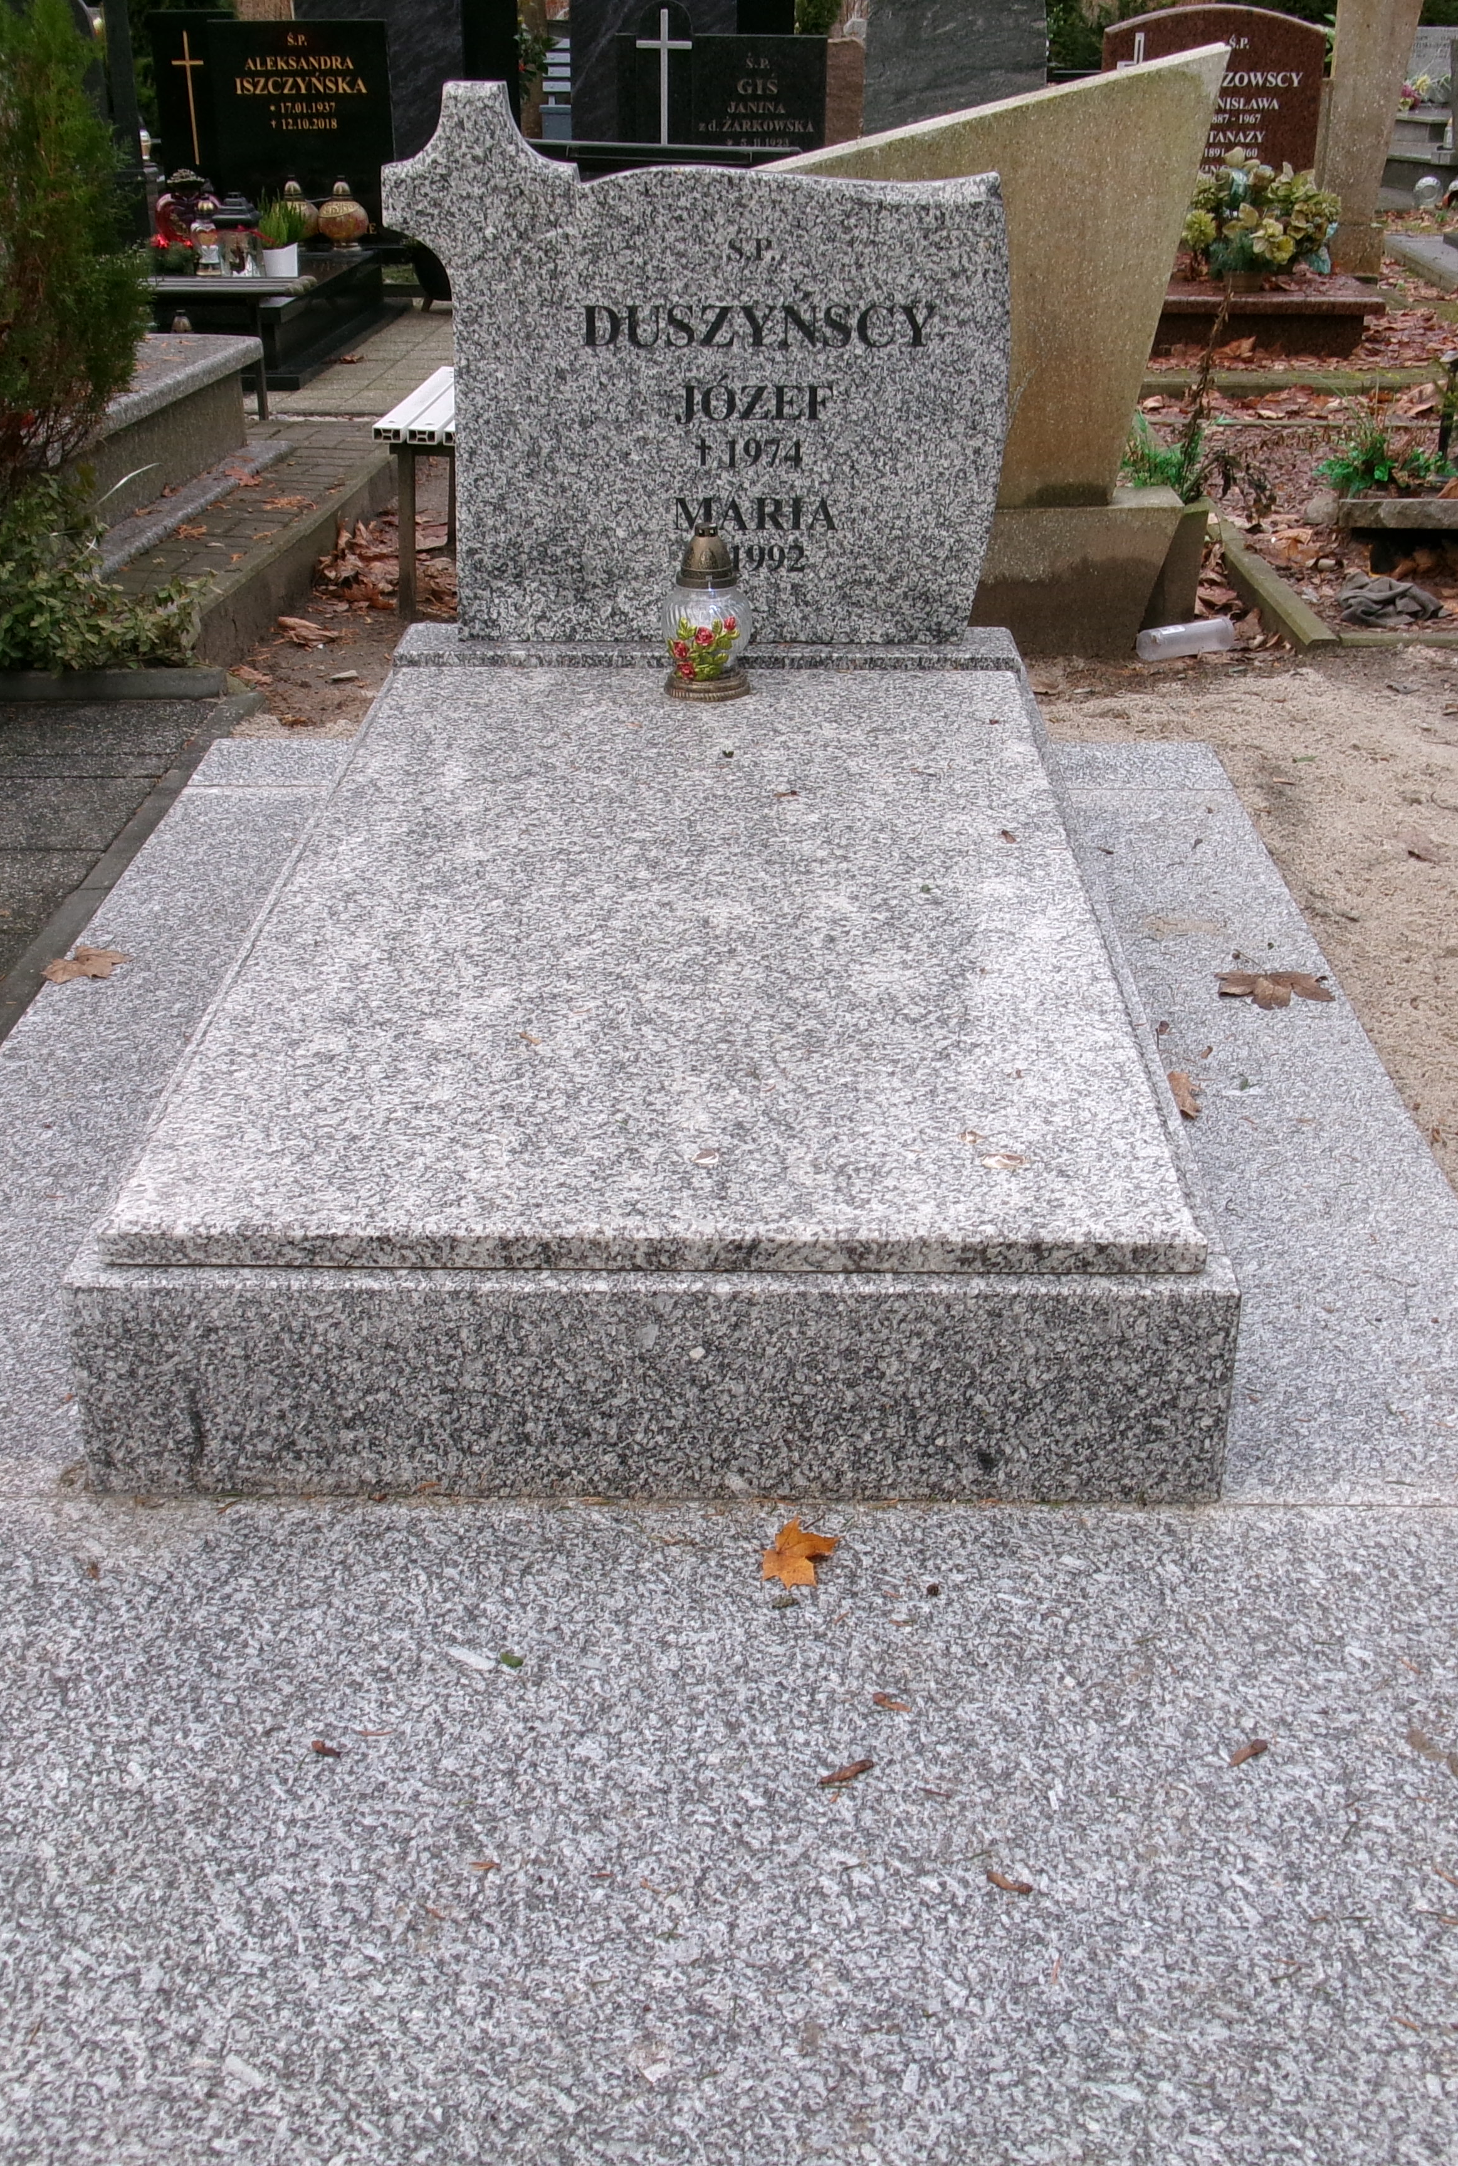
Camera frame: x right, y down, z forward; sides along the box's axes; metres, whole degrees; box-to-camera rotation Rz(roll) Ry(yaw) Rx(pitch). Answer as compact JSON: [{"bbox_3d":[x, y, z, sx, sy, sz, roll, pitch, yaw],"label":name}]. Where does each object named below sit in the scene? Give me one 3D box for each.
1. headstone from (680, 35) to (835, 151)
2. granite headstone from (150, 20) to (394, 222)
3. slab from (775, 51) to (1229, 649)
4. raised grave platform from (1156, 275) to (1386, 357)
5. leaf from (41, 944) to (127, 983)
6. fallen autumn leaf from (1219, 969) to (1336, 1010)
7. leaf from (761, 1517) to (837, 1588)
[{"bbox_3d":[0.097,-3.562,8.400,0.550,0.420,0.080,4,25,9],"label":"headstone"},{"bbox_3d":[-1.558,-3.356,8.131,0.800,0.670,0.120,1,26,3],"label":"granite headstone"},{"bbox_3d":[0.384,-1.361,4.396,0.990,1.070,0.220,0,26,1],"label":"slab"},{"bbox_3d":[1.658,-2.571,7.822,0.920,0.210,0.720,0,26,1],"label":"raised grave platform"},{"bbox_3d":[-0.766,-0.140,2.789,0.100,0.018,0.108,0,25,1],"label":"leaf"},{"bbox_3d":[0.718,-0.131,3.064,0.140,0.025,0.105,0,26,1],"label":"fallen autumn leaf"},{"bbox_3d":[0.053,0.349,1.740,0.058,0.016,0.078,0,25,1],"label":"leaf"}]

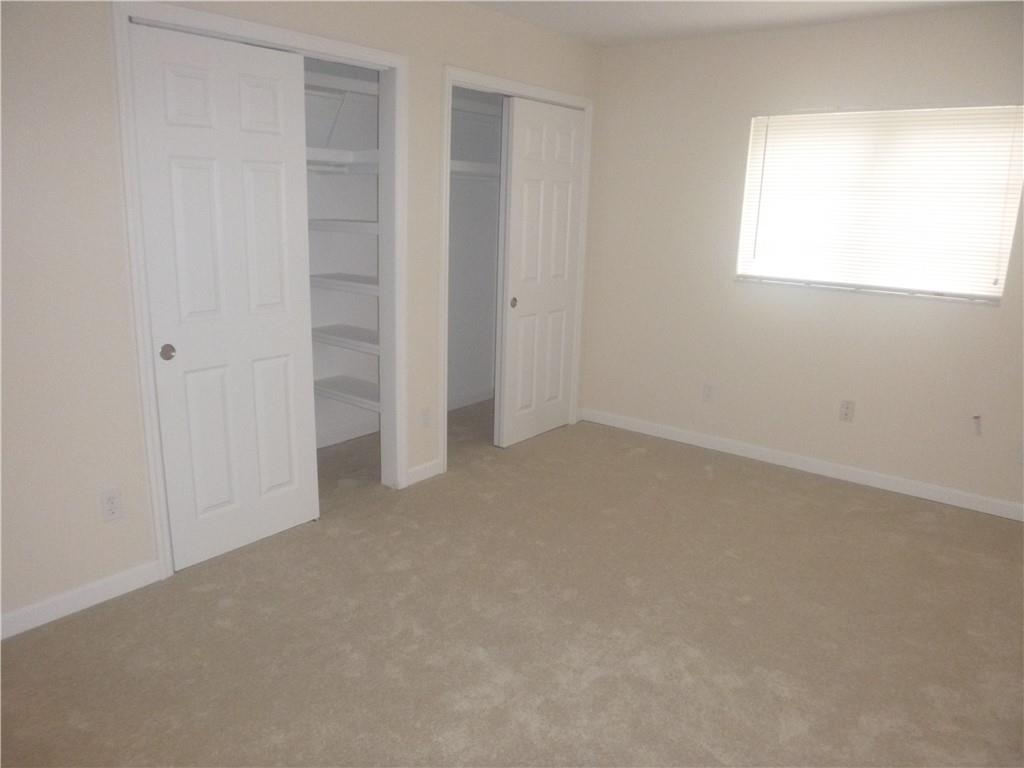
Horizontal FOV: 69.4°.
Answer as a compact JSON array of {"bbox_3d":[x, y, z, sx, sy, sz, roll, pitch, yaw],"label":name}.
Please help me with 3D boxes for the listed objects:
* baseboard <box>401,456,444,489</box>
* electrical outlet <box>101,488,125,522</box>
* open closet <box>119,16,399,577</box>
[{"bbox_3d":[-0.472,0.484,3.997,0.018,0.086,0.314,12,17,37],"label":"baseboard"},{"bbox_3d":[-1.458,0.445,2.703,0.011,0.115,0.070,12,17,37],"label":"electrical outlet"},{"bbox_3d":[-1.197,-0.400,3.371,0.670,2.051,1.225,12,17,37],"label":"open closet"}]

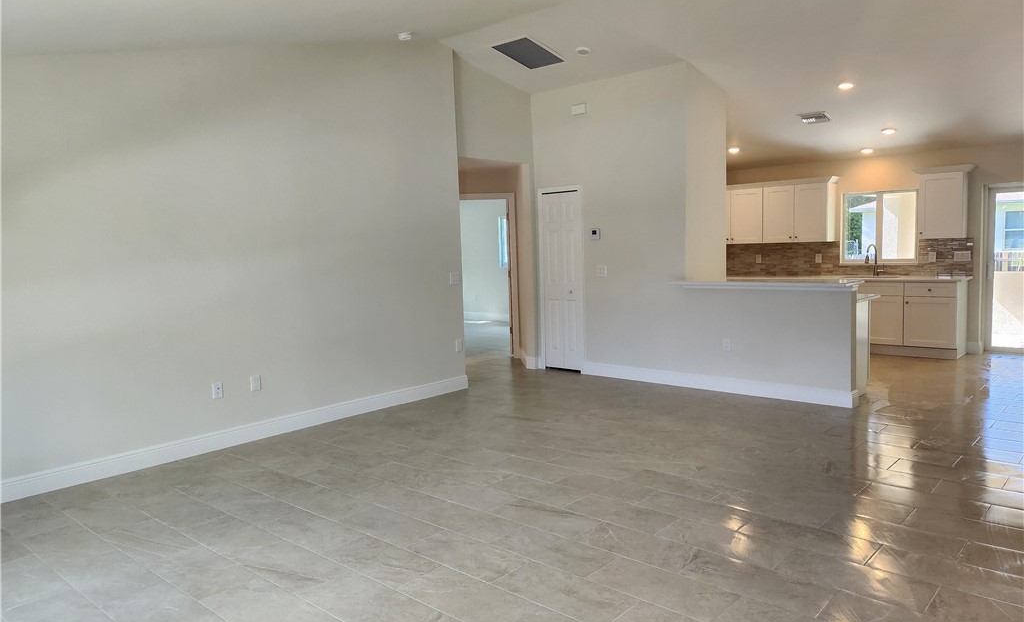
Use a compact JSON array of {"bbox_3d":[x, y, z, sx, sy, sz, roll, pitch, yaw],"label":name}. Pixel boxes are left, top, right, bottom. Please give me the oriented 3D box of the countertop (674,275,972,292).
[{"bbox_3d":[3.368,-0.333,7.728,2.250,0.180,3.500,3,7,42],"label":"countertop"}]

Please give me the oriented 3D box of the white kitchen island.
[{"bbox_3d":[2.475,0.232,6.801,1.690,1.080,0.830,3,7,42],"label":"white kitchen island"}]

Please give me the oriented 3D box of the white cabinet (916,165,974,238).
[{"bbox_3d":[5.017,-1.254,8.236,0.550,0.825,0.380,3,7,42],"label":"white cabinet"}]

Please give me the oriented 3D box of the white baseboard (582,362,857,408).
[{"bbox_3d":[1.868,0.702,7.048,2.870,0.140,0.050,3,7,42],"label":"white baseboard"}]

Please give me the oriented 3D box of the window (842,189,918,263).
[{"bbox_3d":[4.607,-1.036,8.914,0.905,0.910,0.120,3,7,42],"label":"window"}]

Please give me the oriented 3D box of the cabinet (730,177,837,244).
[{"bbox_3d":[3.586,-1.327,9.514,1.430,0.825,0.370,3,7,42],"label":"cabinet"}]

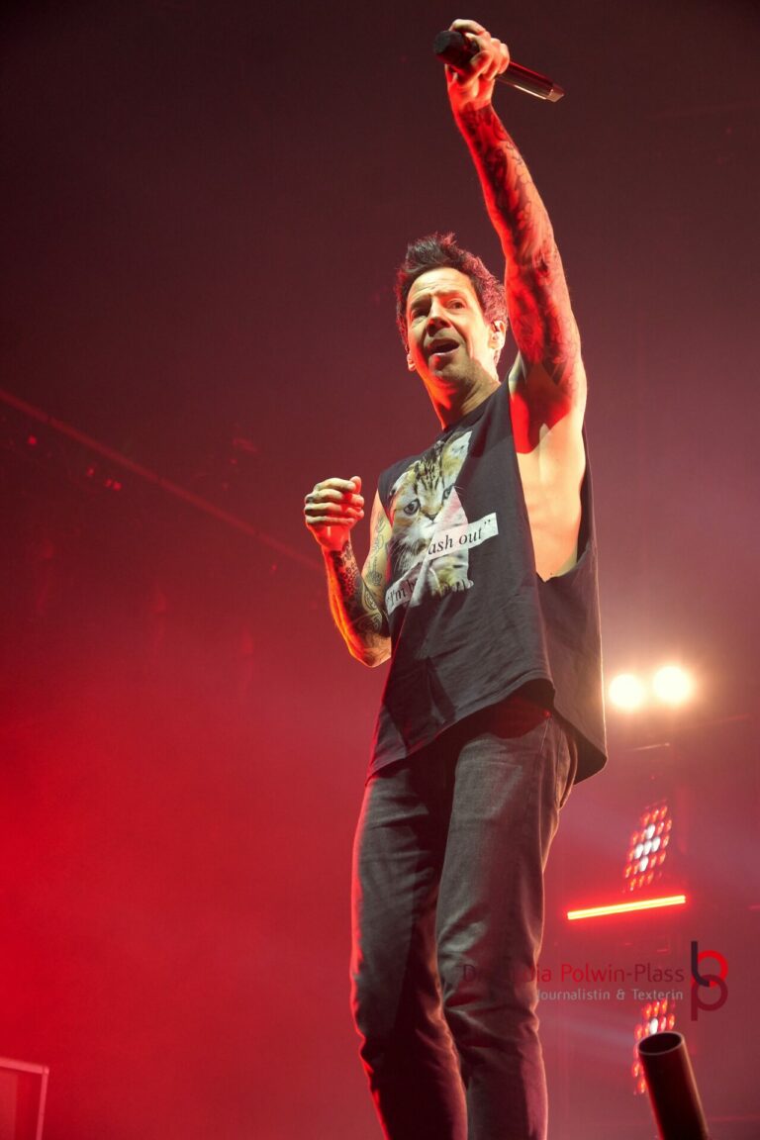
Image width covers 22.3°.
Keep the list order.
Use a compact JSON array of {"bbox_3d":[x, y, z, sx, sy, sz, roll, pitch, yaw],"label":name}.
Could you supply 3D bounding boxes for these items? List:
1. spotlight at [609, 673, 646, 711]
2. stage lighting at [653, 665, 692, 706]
[{"bbox_3d":[1.547,0.766,12.100,0.240,0.240,0.240,-4,-10,11],"label":"spotlight"},{"bbox_3d":[1.802,0.710,11.900,0.260,0.260,0.240,-4,-10,11],"label":"stage lighting"}]

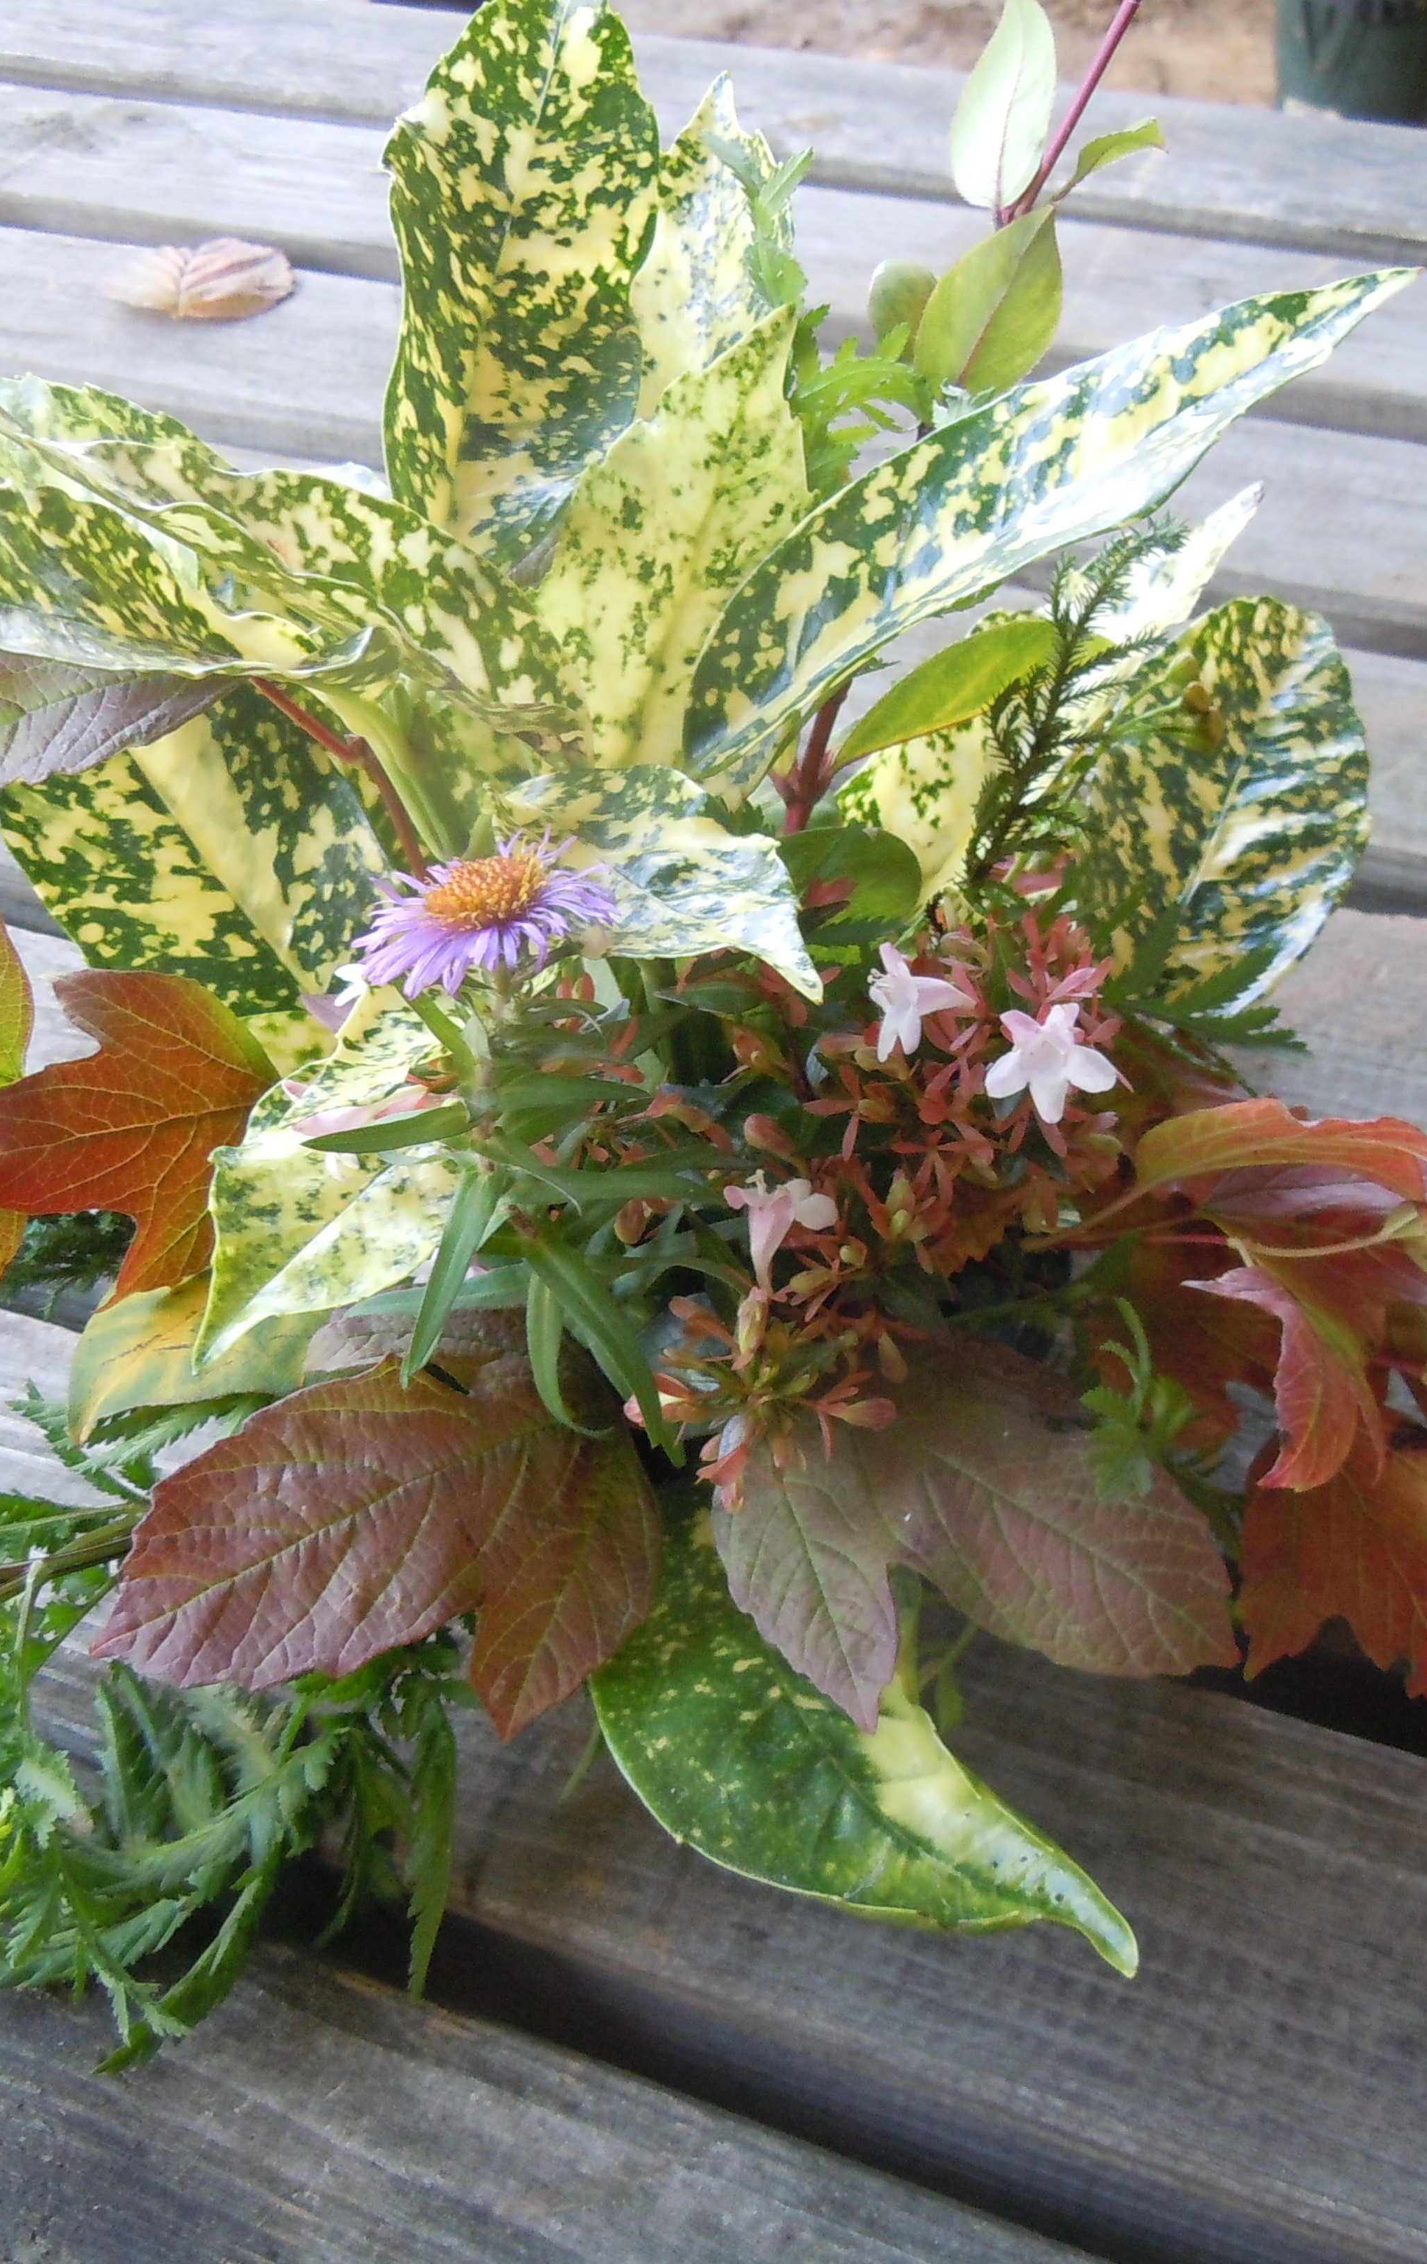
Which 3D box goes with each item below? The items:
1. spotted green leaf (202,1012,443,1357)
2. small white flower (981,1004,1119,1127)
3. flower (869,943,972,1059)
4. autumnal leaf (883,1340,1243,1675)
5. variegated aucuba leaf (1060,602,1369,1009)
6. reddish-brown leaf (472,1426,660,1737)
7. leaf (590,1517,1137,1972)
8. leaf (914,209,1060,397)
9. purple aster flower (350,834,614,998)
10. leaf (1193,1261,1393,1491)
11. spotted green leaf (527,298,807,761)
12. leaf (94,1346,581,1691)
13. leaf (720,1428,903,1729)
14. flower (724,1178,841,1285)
[{"bbox_3d":[-0.059,0.009,0.456,0.038,0.019,0.068,39,84,6],"label":"spotted green leaf"},{"bbox_3d":[0.053,-0.010,0.471,0.022,0.013,0.020,0,79,-5],"label":"small white flower"},{"bbox_3d":[0.033,-0.021,0.465,0.017,0.017,0.016,13,20,-48],"label":"flower"},{"bbox_3d":[0.054,0.063,0.460,0.066,0.014,0.038,38,68,15],"label":"autumnal leaf"},{"bbox_3d":[0.088,-0.058,0.520,0.046,0.020,0.072,16,68,-3],"label":"variegated aucuba leaf"},{"bbox_3d":[-0.021,0.066,0.428,0.025,0.014,0.047,20,82,4],"label":"reddish-brown leaf"},{"bbox_3d":[0.017,0.100,0.439,0.038,0.022,0.097,-40,64,-16],"label":"leaf"},{"bbox_3d":[0.043,-0.129,0.465,0.019,0.009,0.034,29,78,3],"label":"leaf"},{"bbox_3d":[-0.035,-0.033,0.458,0.039,0.014,0.036,-8,32,6],"label":"purple aster flower"},{"bbox_3d":[0.087,0.037,0.447,0.024,0.014,0.033,-27,62,9],"label":"leaf"},{"bbox_3d":[-0.006,-0.092,0.461,0.035,0.079,0.016,20,6,-3],"label":"spotted green leaf"},{"bbox_3d":[-0.056,0.065,0.449,0.080,0.018,0.058,-26,61,-8],"label":"leaf"},{"bbox_3d":[0.017,0.067,0.448,0.027,0.012,0.048,-13,73,-4],"label":"leaf"},{"bbox_3d":[0.010,0.015,0.430,0.017,0.018,0.017,3,57,-7],"label":"flower"}]

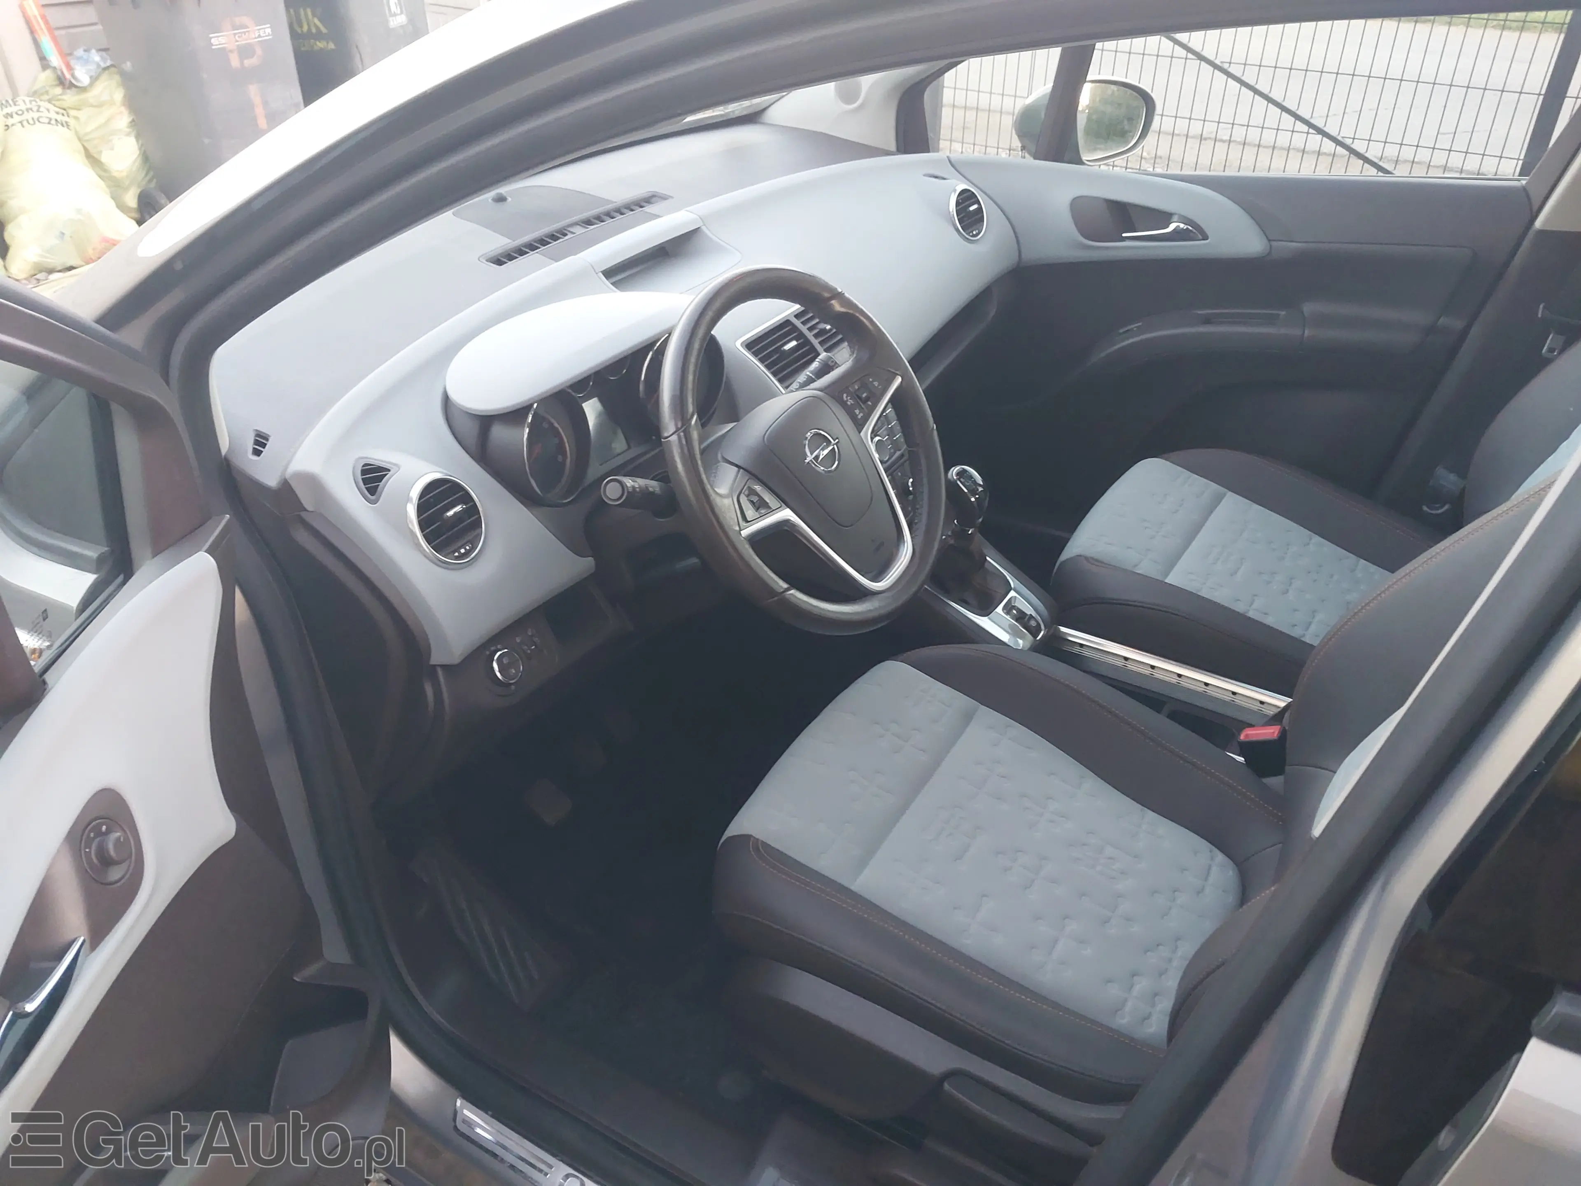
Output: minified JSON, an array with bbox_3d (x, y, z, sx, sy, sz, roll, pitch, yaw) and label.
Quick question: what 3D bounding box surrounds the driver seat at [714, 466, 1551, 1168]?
[{"bbox_3d":[0.374,0.102,1.244,0.900,1.110,0.530,17,38,30],"label":"driver seat"}]

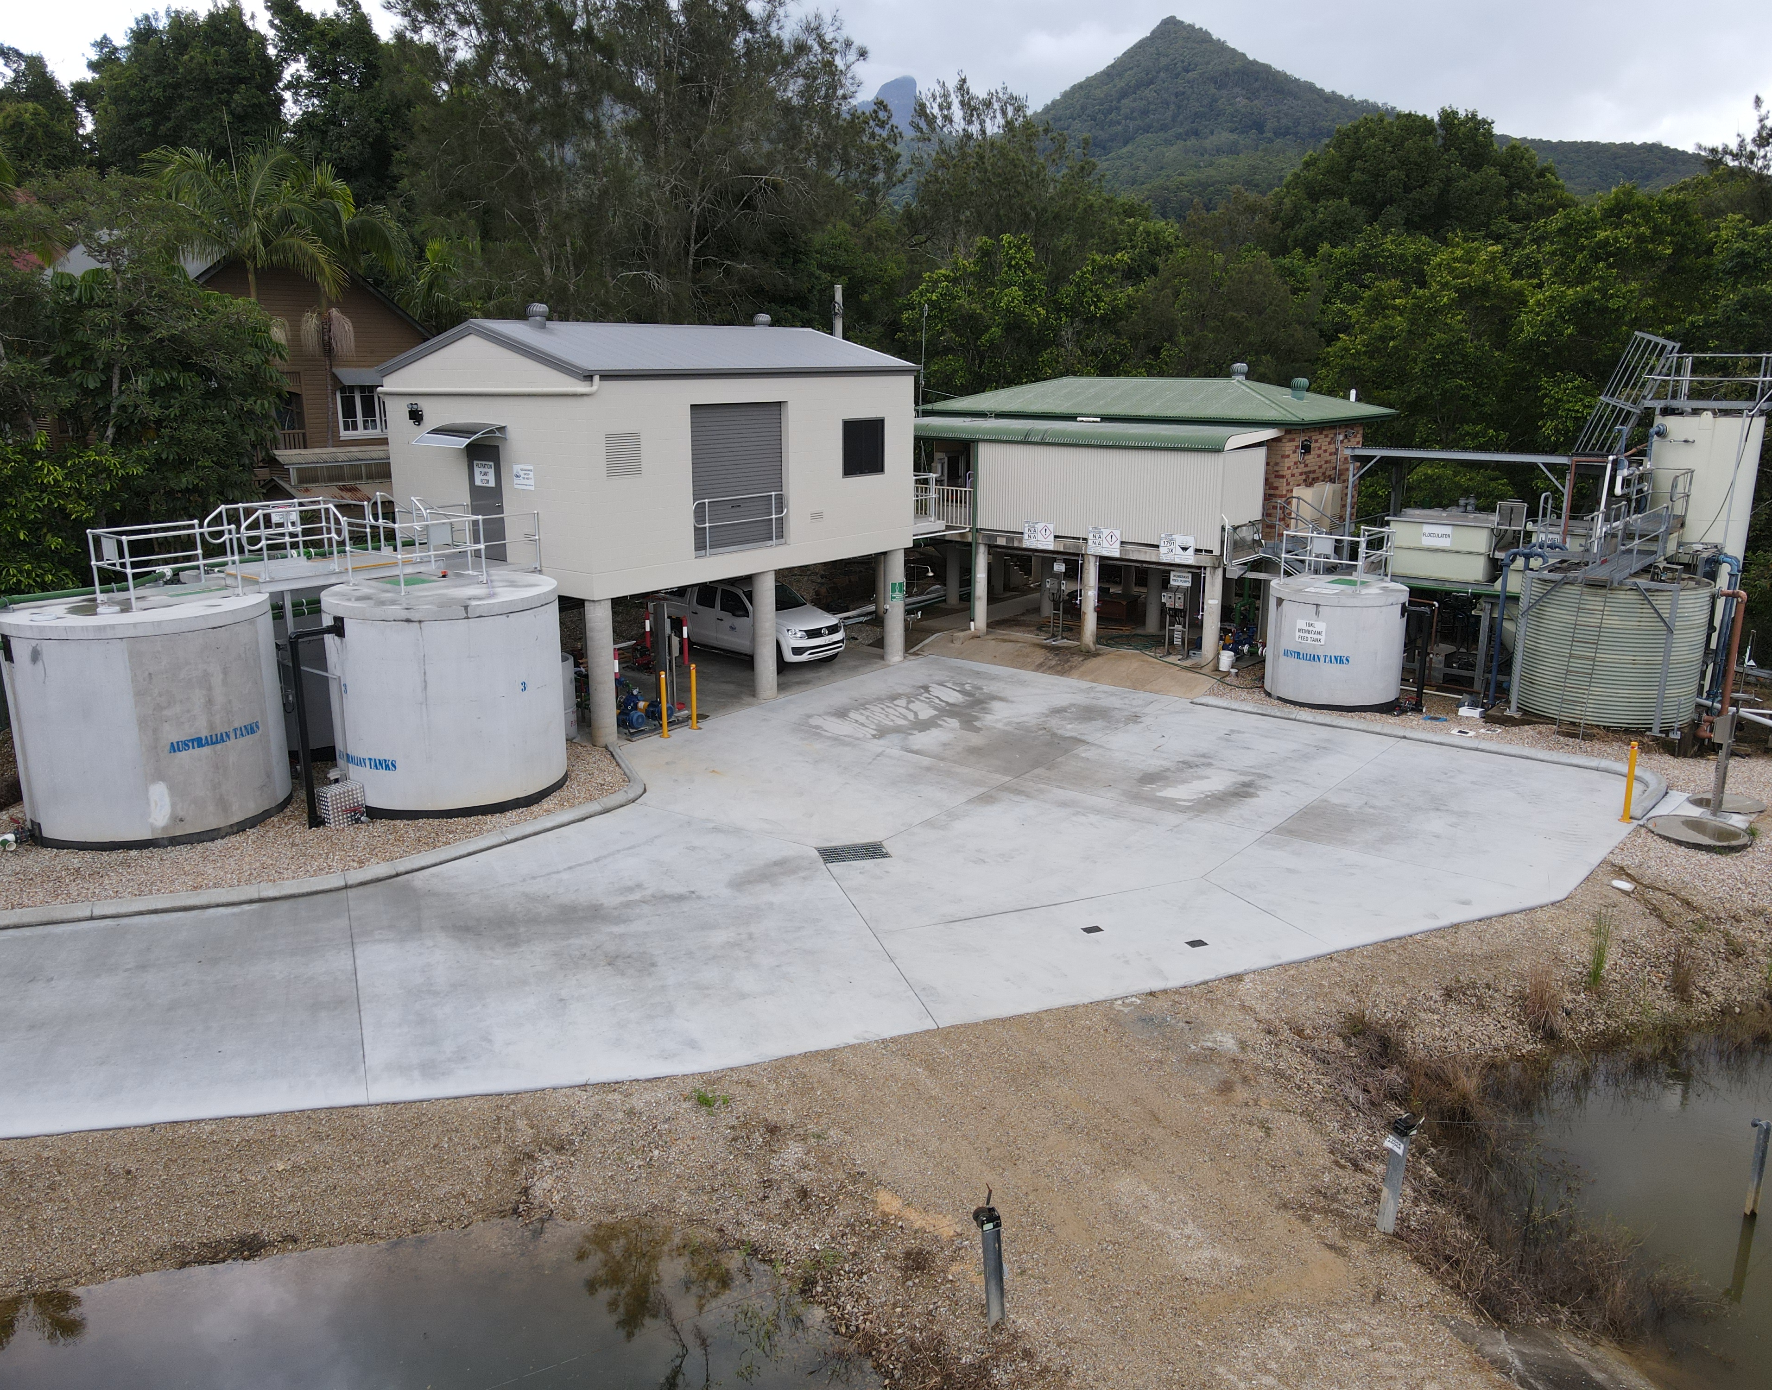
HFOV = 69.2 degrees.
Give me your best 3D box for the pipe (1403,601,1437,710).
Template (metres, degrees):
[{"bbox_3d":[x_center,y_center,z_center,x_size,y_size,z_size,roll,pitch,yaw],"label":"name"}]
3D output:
[{"bbox_3d":[10.234,-0.801,24.797,0.550,2.200,0.180,12,19,38],"label":"pipe"}]

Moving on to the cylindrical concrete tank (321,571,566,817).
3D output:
[{"bbox_3d":[-6.771,-0.079,19.964,3.416,3.130,3.416,-4,14,-19],"label":"cylindrical concrete tank"}]

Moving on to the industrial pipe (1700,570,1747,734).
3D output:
[{"bbox_3d":[14.916,-0.540,22.991,0.461,2.711,0.350,10,17,32],"label":"industrial pipe"}]

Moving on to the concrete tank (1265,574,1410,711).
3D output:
[{"bbox_3d":[9.367,-1.154,26.966,2.720,2.390,2.720,5,15,19],"label":"concrete tank"}]

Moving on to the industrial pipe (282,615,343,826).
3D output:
[{"bbox_3d":[-8.055,0.420,18.524,0.240,3.000,0.850,12,19,38],"label":"industrial pipe"}]

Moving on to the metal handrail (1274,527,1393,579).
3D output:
[{"bbox_3d":[9.381,-2.889,26.785,1.700,1.060,1.700,12,19,39],"label":"metal handrail"}]

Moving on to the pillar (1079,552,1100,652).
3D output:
[{"bbox_3d":[4.609,-2.135,29.030,0.350,2.220,0.350,0,14,0],"label":"pillar"}]

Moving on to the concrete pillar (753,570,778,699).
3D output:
[{"bbox_3d":[-2.411,-1.227,25.836,0.450,2.600,0.450,-1,15,-5],"label":"concrete pillar"}]

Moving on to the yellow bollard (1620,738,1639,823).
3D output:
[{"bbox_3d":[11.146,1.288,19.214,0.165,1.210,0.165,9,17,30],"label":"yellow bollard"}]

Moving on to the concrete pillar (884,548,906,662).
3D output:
[{"bbox_3d":[0.196,-2.024,28.903,0.450,2.600,0.450,0,15,0],"label":"concrete pillar"}]

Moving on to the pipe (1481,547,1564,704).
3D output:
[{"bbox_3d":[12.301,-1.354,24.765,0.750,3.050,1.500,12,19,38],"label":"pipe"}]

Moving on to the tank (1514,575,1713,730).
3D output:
[{"bbox_3d":[13.424,-0.934,23.896,3.030,2.400,3.030,9,17,29],"label":"tank"}]

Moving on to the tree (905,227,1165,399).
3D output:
[{"bbox_3d":[5.012,-10.412,44.542,9.200,10.898,8.000,2,15,6],"label":"tree"}]

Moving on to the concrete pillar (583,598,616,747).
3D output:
[{"bbox_3d":[-5.012,-0.402,22.664,0.450,2.600,0.450,-3,15,-12],"label":"concrete pillar"}]

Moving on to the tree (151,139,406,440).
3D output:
[{"bbox_3d":[-13.079,-7.251,28.858,5.400,9.633,4.800,-6,16,-23],"label":"tree"}]

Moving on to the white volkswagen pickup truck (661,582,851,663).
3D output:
[{"bbox_3d":[-3.318,-1.760,29.523,5.250,1.830,1.980,11,18,37],"label":"white volkswagen pickup truck"}]

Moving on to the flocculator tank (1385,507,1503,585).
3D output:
[{"bbox_3d":[11.536,-3.106,26.185,2.070,1.220,2.100,12,19,38],"label":"flocculator tank"}]

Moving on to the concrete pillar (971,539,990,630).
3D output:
[{"bbox_3d":[2.284,-2.498,30.466,0.280,2.219,0.280,1,15,4],"label":"concrete pillar"}]

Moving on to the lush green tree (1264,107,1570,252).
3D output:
[{"bbox_3d":[23.429,-16.876,58.258,12.049,18.000,14.000,6,16,20],"label":"lush green tree"}]

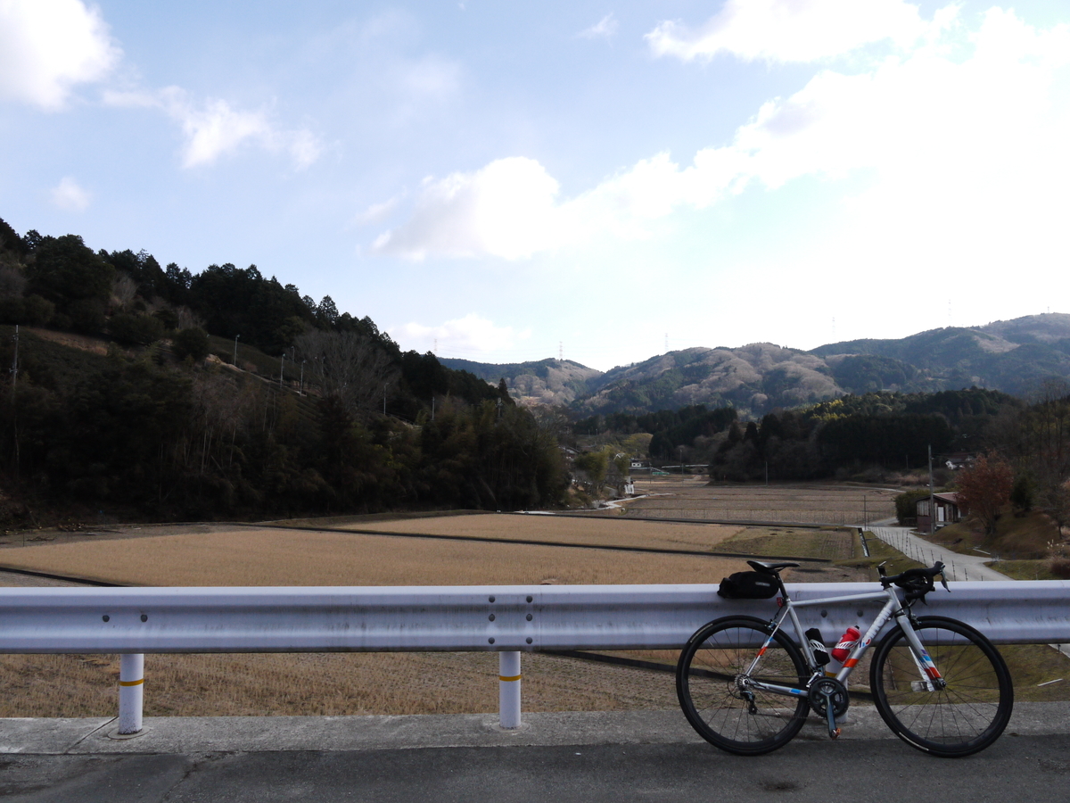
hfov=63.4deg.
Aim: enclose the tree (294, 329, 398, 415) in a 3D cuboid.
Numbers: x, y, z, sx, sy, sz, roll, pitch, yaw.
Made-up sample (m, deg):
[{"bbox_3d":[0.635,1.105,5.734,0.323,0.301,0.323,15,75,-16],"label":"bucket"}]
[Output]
[{"bbox_3d":[-35.519,-5.626,163.000,19.000,16.000,17.000,0,-4,0],"label":"tree"}]

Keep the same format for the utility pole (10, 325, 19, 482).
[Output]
[{"bbox_3d":[-51.745,-0.222,86.000,0.350,14.000,0.350,0,-4,0],"label":"utility pole"}]

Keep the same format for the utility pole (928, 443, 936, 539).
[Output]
[{"bbox_3d":[39.843,8.829,87.000,0.320,9.200,0.320,0,-4,0],"label":"utility pole"}]

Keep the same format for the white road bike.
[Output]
[{"bbox_3d":[1.533,1.279,4.351,1.640,0.950,0.440,-1,-12,3],"label":"white road bike"}]

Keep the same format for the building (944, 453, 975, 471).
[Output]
[{"bbox_3d":[164.118,23.643,335.000,9.500,6.500,6.500,0,-4,0],"label":"building"}]

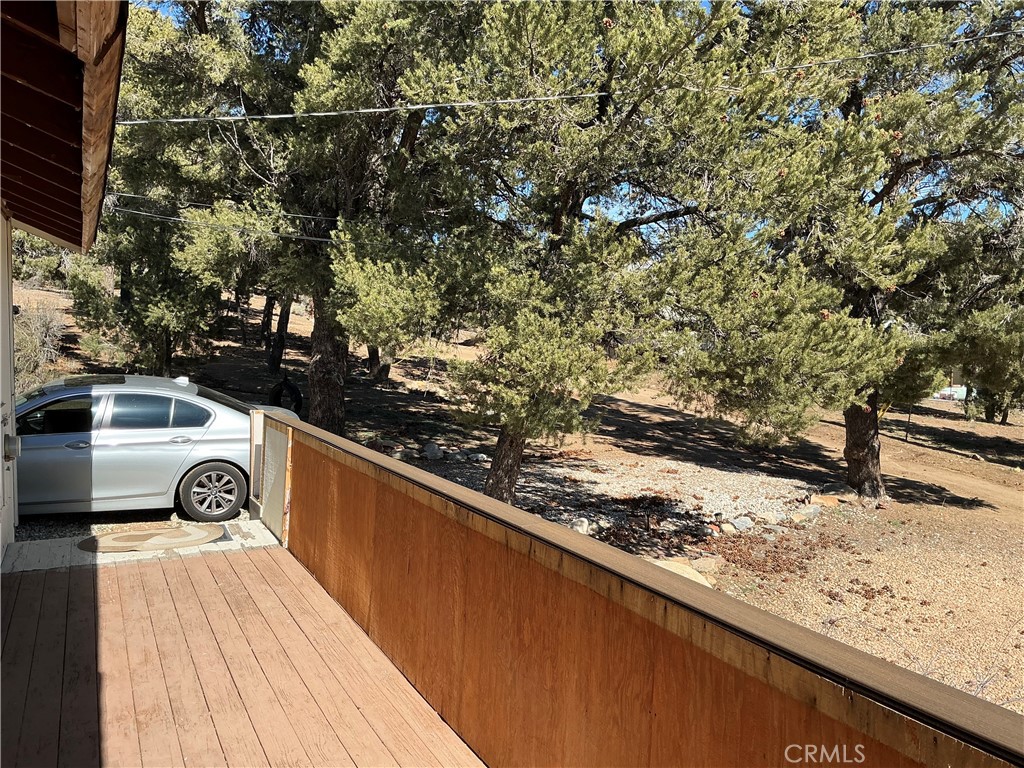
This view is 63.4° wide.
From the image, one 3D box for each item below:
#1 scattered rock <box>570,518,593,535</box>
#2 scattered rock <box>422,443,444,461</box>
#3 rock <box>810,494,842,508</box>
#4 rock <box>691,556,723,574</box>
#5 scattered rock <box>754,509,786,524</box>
[{"bbox_3d":[0.769,1.563,9.148,0.241,0.158,0.205,1,3,5],"label":"scattered rock"},{"bbox_3d":[-1.320,1.122,13.940,0.367,0.294,0.294,1,3,-5],"label":"scattered rock"},{"bbox_3d":[4.176,1.551,10.990,0.420,0.153,0.294,2,3,21],"label":"rock"},{"bbox_3d":[1.806,1.672,7.680,0.293,0.130,0.249,2,3,14],"label":"rock"},{"bbox_3d":[3.121,1.588,9.989,0.381,0.160,0.286,2,3,18],"label":"scattered rock"}]

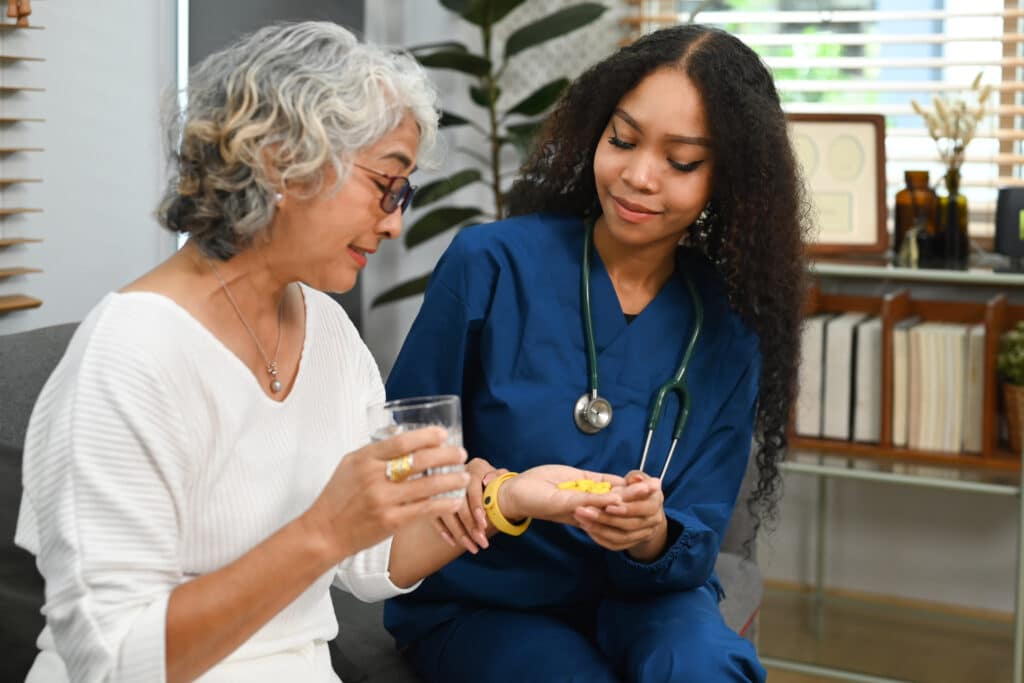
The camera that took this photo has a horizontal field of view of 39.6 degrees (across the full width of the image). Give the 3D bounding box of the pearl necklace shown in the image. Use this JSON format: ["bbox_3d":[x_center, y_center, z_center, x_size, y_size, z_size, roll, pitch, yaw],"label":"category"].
[{"bbox_3d":[-0.240,-0.017,1.280,0.090,0.140,0.120,4,8,25],"label":"pearl necklace"}]

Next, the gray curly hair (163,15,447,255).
[{"bbox_3d":[-0.197,-0.182,1.310,0.250,0.230,0.200,17,10,12],"label":"gray curly hair"}]

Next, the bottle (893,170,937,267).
[{"bbox_3d":[0.836,-0.255,2.950,0.083,0.195,0.083,4,8,25],"label":"bottle"}]

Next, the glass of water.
[{"bbox_3d":[-0.082,0.093,1.220,0.080,0.087,0.080,-4,7,0],"label":"glass of water"}]

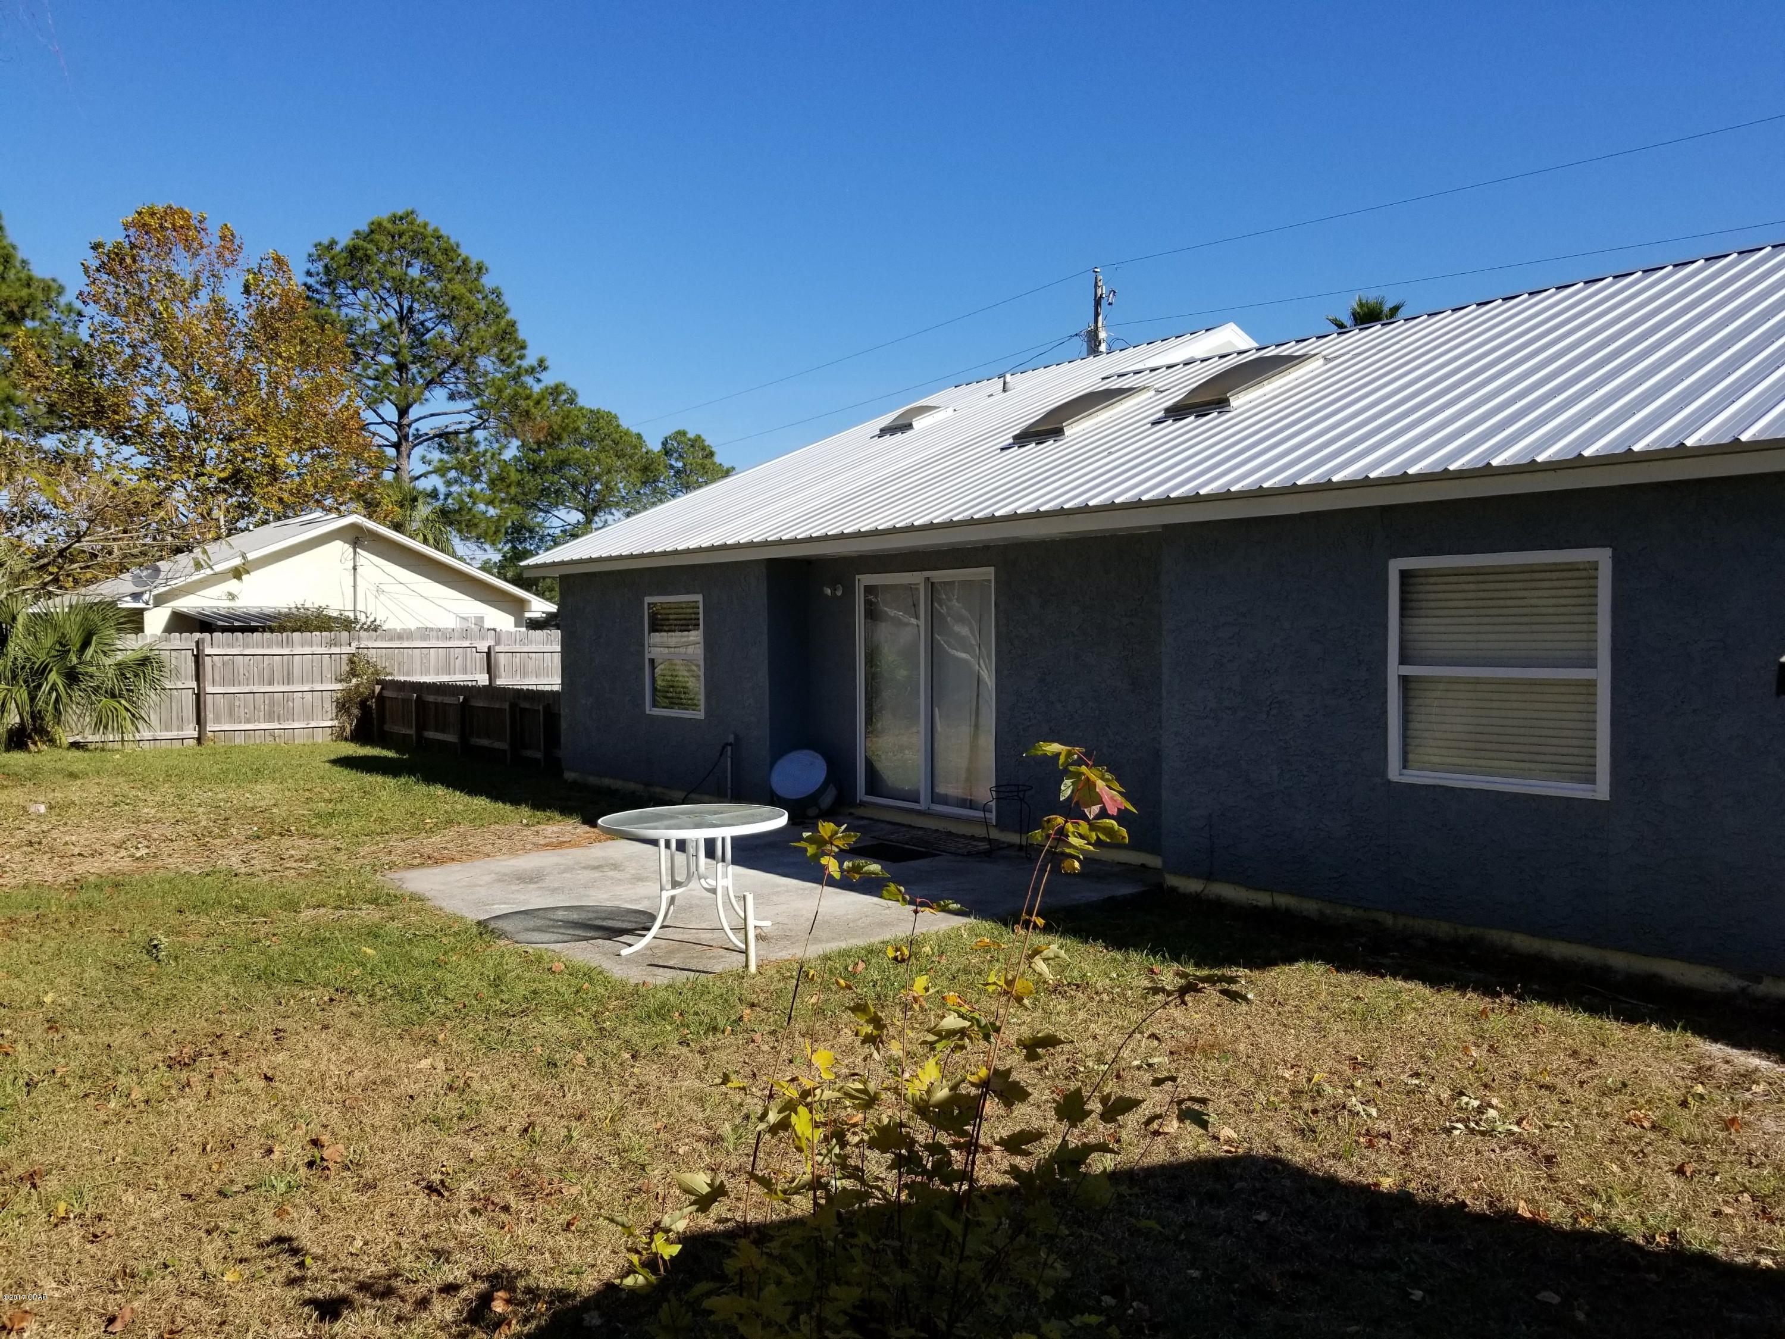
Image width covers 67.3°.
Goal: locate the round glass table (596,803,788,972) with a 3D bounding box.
[{"bbox_3d":[-1.078,1.145,7.333,1.004,0.684,1.004,0,2,0],"label":"round glass table"}]

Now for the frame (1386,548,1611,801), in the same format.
[{"bbox_3d":[3.173,0.018,7.088,0.060,1.167,1.100,-2,2,-39],"label":"frame"}]

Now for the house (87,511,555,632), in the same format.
[{"bbox_3d":[-15.274,-1.347,34.908,9.100,4.500,10.500,-2,2,-39],"label":"house"}]

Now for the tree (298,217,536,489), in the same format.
[{"bbox_3d":[-16.367,-7.731,47.239,7.892,16.567,7.892,-1,2,-19],"label":"tree"}]

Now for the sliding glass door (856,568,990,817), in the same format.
[{"bbox_3d":[0.275,0.191,11.438,0.120,2.039,1.790,-2,2,-39],"label":"sliding glass door"}]

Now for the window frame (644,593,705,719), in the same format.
[{"bbox_3d":[-2.197,-0.130,13.595,0.100,1.218,1.154,-2,2,-39],"label":"window frame"}]

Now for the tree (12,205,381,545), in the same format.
[{"bbox_3d":[-21.227,-6.689,41.215,10.031,14.902,10.031,-1,2,-27],"label":"tree"}]

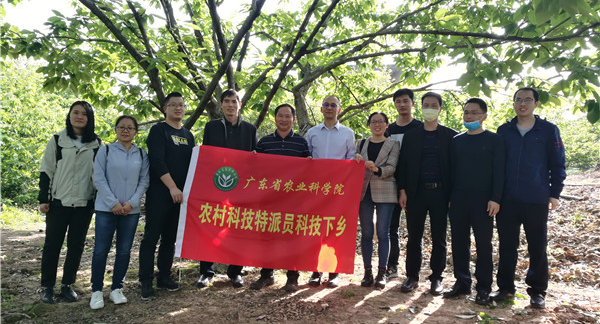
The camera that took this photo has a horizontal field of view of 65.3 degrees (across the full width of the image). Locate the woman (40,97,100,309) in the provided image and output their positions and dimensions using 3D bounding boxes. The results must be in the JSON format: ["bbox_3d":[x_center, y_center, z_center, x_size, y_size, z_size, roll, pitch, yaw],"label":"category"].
[{"bbox_3d":[-1.922,0.327,3.920,0.500,1.660,0.330,2,-1,-25],"label":"woman"}]

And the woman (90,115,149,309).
[{"bbox_3d":[-1.497,0.397,3.870,0.470,1.580,0.330,2,-1,-23],"label":"woman"}]

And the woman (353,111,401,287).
[{"bbox_3d":[0.702,0.340,4.240,0.450,1.590,0.370,1,-2,19],"label":"woman"}]

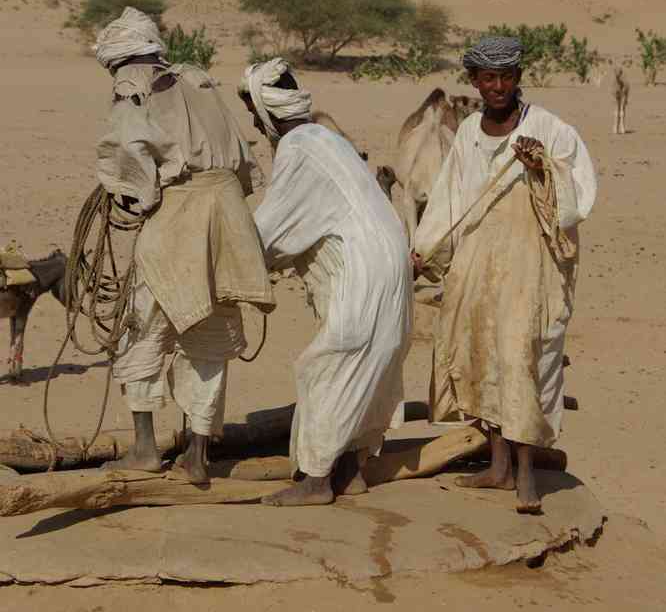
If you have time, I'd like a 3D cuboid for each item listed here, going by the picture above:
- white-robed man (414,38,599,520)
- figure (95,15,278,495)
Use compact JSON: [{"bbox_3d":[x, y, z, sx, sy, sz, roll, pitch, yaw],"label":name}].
[{"bbox_3d":[0.623,-0.127,9.750,0.600,1.700,0.460,1,5,13],"label":"white-robed man"},{"bbox_3d":[-0.541,-0.234,9.850,0.540,1.700,0.460,-3,5,-33],"label":"figure"}]

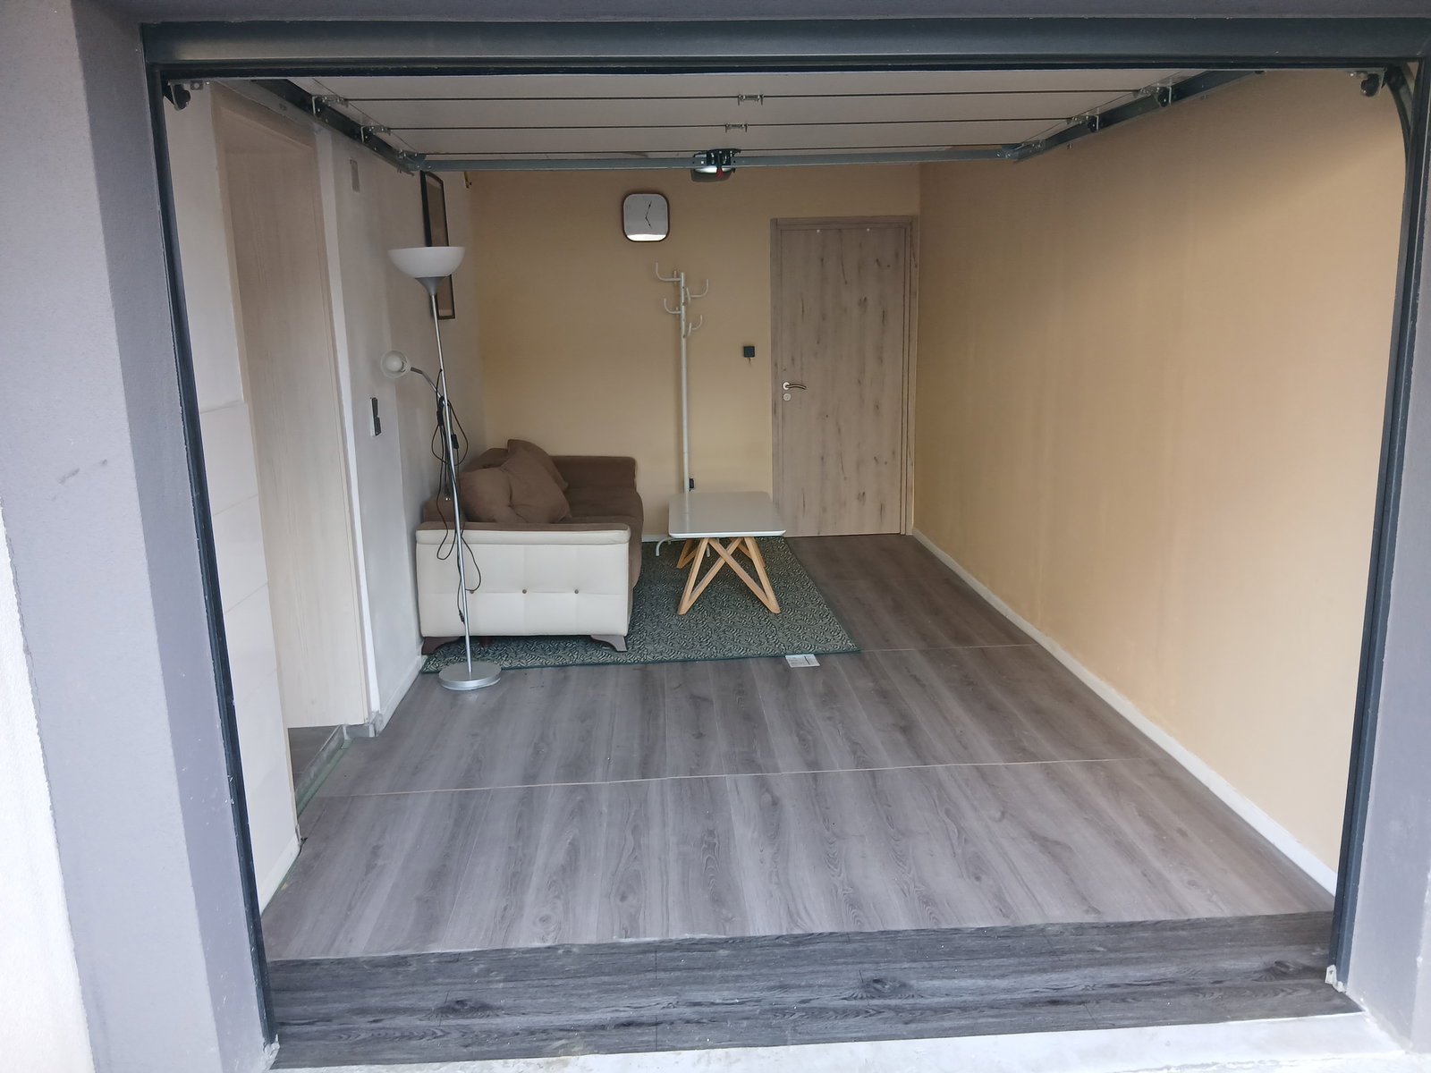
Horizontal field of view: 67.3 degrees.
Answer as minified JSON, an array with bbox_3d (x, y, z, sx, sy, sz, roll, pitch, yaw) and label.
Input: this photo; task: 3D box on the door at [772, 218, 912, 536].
[{"bbox_3d":[0.860,-1.034,7.184,0.961,2.109,0.090,-2,12,-3],"label":"door"}]

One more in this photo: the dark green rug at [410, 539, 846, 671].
[{"bbox_3d":[-0.399,0.300,6.035,1.944,0.012,2.545,-2,12,-3],"label":"dark green rug"}]

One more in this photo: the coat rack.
[{"bbox_3d":[-0.189,-0.793,6.804,0.415,1.818,0.409,-2,12,-3],"label":"coat rack"}]

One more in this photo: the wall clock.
[{"bbox_3d":[-0.442,-2.037,6.876,0.298,0.306,0.045,-2,12,-3],"label":"wall clock"}]

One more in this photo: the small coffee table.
[{"bbox_3d":[0.058,0.073,5.986,0.595,0.445,1.200,-1,12,0],"label":"small coffee table"}]

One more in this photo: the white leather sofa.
[{"bbox_3d":[-0.910,-0.027,5.932,1.011,0.701,2.227,-2,12,-3],"label":"white leather sofa"}]

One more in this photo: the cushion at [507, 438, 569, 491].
[{"bbox_3d":[-1.063,-0.321,5.994,0.190,0.430,0.450,-18,-1,40],"label":"cushion"}]

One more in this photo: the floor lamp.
[{"bbox_3d":[-1.113,-0.249,4.372,0.348,1.792,0.348,-2,12,-3],"label":"floor lamp"}]

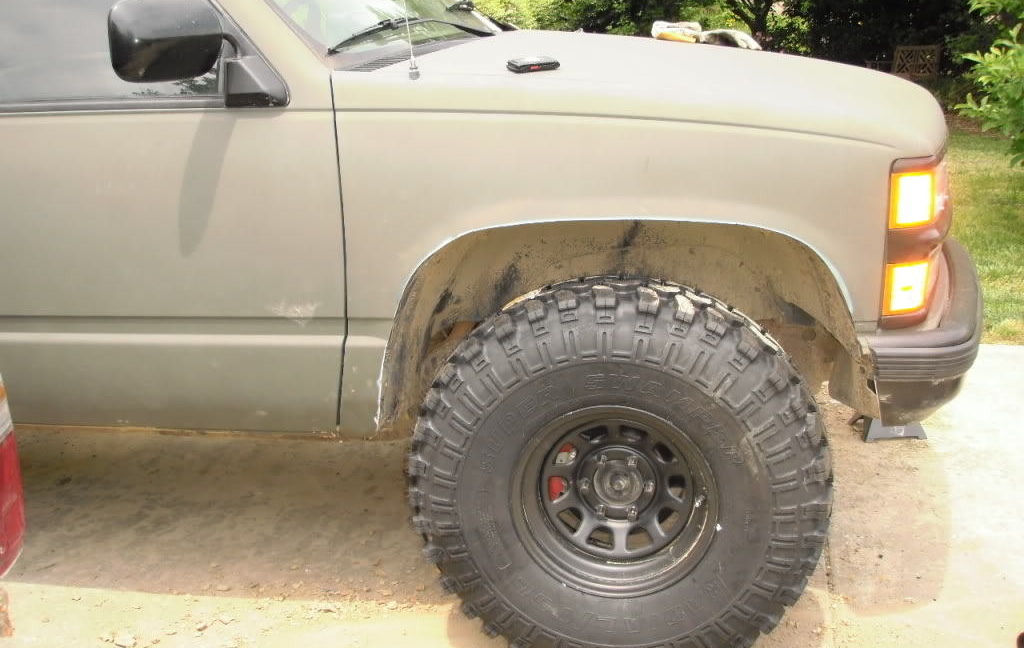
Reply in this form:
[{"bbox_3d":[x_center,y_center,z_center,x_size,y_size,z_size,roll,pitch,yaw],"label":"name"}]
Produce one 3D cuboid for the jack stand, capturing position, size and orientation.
[{"bbox_3d":[1.302,0.230,3.874,0.205,0.300,0.180,-2,14,-2],"label":"jack stand"}]

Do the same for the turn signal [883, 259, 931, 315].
[{"bbox_3d":[0.761,-0.077,2.169,0.090,0.104,0.040,-6,15,-15],"label":"turn signal"}]

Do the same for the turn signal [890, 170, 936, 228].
[{"bbox_3d":[0.764,-0.237,2.137,0.090,0.110,0.040,-6,15,-15],"label":"turn signal"}]

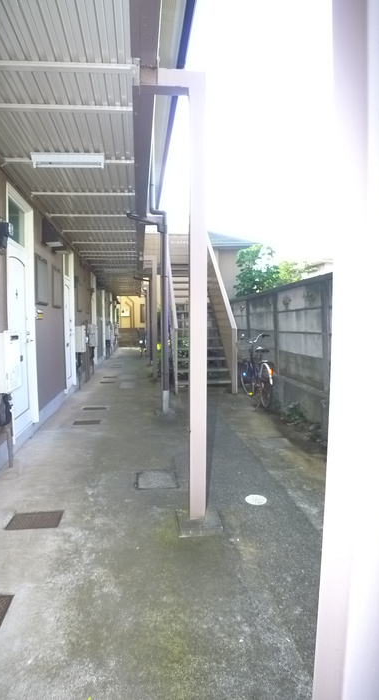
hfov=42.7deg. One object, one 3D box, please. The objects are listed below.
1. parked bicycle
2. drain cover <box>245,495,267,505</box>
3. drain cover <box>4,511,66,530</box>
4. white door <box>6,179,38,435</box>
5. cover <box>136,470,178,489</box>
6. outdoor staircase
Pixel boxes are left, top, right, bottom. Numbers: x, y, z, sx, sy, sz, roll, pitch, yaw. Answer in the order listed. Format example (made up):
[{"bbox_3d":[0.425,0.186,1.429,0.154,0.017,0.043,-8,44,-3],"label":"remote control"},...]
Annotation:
[{"bbox_3d":[1.050,0.286,7.638,0.530,1.060,1.750,-1,3,-6],"label":"parked bicycle"},{"bbox_3d":[0.471,1.047,3.422,0.165,0.025,0.165,-1,3,-6],"label":"drain cover"},{"bbox_3d":[-0.986,1.081,3.113,0.316,0.030,0.266,-1,3,-6],"label":"drain cover"},{"bbox_3d":[-1.747,-0.369,5.110,0.110,2.450,1.020,-1,3,-6],"label":"white door"},{"bbox_3d":[-0.258,1.029,3.899,0.306,0.030,0.431,-1,3,-6],"label":"cover"},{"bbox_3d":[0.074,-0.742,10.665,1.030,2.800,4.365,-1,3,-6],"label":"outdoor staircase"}]

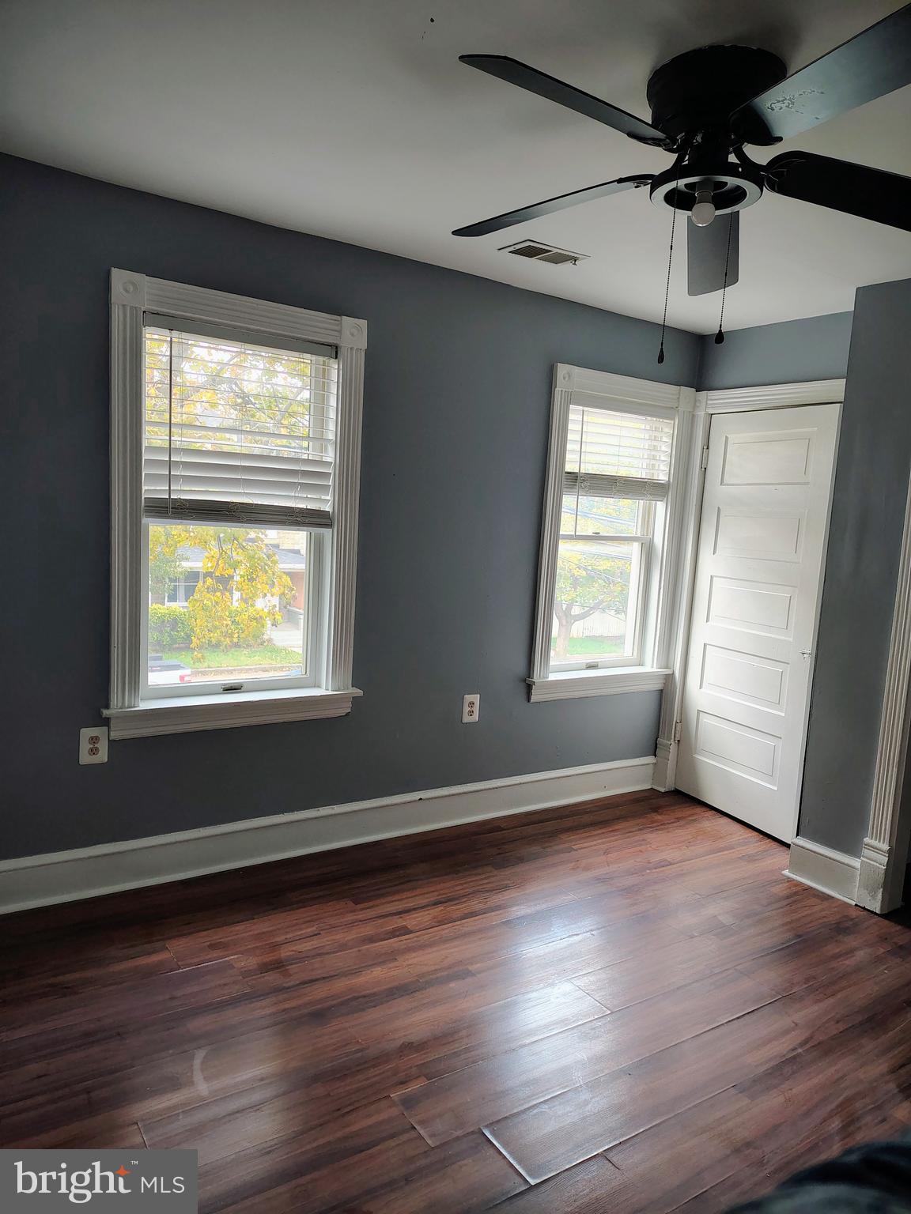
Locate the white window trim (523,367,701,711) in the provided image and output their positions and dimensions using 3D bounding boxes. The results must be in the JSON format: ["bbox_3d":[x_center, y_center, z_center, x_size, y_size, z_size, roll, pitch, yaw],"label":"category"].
[{"bbox_3d":[0.775,-0.336,4.205,1.010,1.590,0.140,-1,8,-34],"label":"white window trim"}]

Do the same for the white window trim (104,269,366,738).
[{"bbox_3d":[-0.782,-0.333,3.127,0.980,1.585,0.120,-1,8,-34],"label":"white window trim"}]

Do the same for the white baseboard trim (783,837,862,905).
[{"bbox_3d":[1.498,1.059,3.431,0.040,0.174,0.328,-1,8,-34],"label":"white baseboard trim"}]

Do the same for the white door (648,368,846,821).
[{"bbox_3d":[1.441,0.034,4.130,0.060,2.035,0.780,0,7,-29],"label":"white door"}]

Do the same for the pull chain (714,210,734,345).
[{"bbox_3d":[0.666,-0.817,2.078,0.022,0.325,0.022,-1,8,-34],"label":"pull chain"}]

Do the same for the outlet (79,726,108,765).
[{"bbox_3d":[-1.262,0.484,2.939,0.088,0.128,0.010,-1,8,-34],"label":"outlet"}]

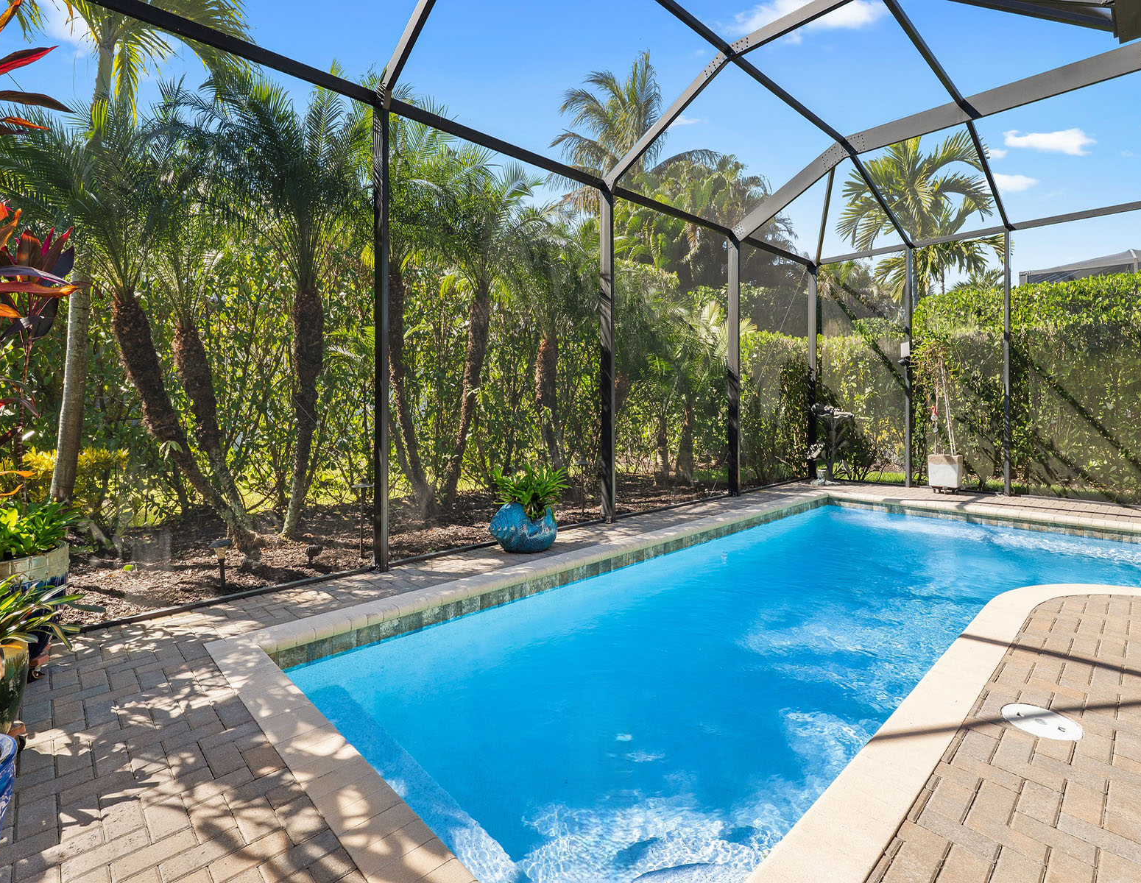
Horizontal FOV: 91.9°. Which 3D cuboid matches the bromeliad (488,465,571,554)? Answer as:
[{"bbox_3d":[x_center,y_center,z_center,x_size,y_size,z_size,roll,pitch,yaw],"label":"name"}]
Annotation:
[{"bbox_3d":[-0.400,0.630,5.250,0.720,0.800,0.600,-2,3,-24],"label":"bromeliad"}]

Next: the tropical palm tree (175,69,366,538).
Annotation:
[{"bbox_3d":[-3.120,-1.350,5.800,1.800,4.700,1.800,-1,3,-17],"label":"tropical palm tree"}]

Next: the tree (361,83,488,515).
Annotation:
[{"bbox_3d":[-1.780,-1.600,6.750,1.600,5.000,1.600,-1,3,-6],"label":"tree"}]

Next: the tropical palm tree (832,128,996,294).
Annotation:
[{"bbox_3d":[8.500,-3.500,13.500,3.500,7.800,3.500,0,3,0],"label":"tropical palm tree"}]

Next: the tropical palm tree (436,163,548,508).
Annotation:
[{"bbox_3d":[-1.100,-1.420,7.550,1.550,4.550,1.550,-1,3,-6],"label":"tropical palm tree"}]

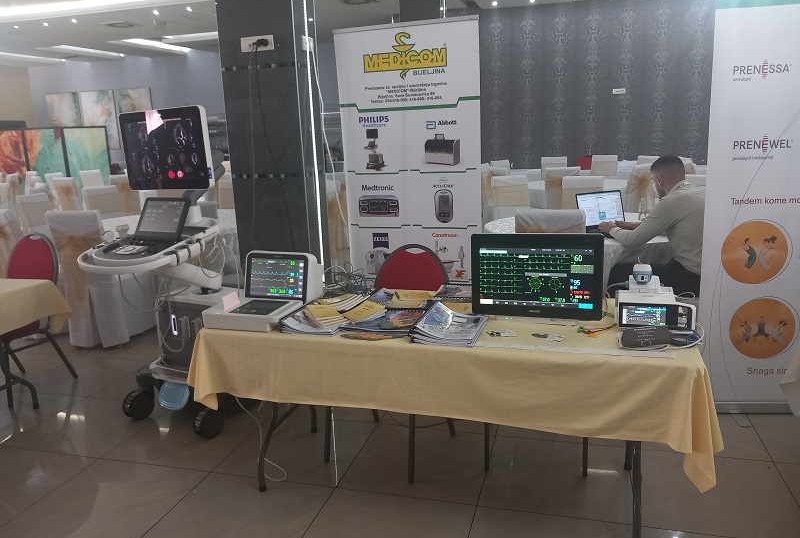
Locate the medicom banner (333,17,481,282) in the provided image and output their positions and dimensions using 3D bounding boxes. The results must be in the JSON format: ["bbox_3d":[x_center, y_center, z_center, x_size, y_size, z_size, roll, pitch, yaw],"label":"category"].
[{"bbox_3d":[0.075,-0.390,3.792,0.860,2.070,0.160,2,13,17],"label":"medicom banner"}]

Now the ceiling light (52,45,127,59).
[{"bbox_3d":[-6.224,-4.400,12.709,0.300,0.120,2.000,1,13,16],"label":"ceiling light"}]

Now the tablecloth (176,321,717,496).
[{"bbox_3d":[0.192,0.394,2.564,1.940,0.410,0.790,2,13,18],"label":"tablecloth"}]

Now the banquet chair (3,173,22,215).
[{"bbox_3d":[-7.087,-1.206,11.329,0.520,0.990,0.440,0,13,10],"label":"banquet chair"}]

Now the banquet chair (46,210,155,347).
[{"bbox_3d":[-2.243,0.038,4.743,0.440,1.000,0.540,1,13,14],"label":"banquet chair"}]

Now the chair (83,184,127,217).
[{"bbox_3d":[-3.062,-0.373,6.729,0.440,1.000,0.540,-14,17,-42],"label":"chair"}]

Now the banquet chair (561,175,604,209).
[{"bbox_3d":[1.609,-0.279,5.424,0.440,1.000,0.540,0,13,11],"label":"banquet chair"}]

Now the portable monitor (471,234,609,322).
[{"bbox_3d":[0.517,0.029,2.369,0.483,0.330,0.130,2,13,18],"label":"portable monitor"}]

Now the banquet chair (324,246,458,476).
[{"bbox_3d":[-0.039,0.391,2.909,0.460,0.930,0.550,5,14,29],"label":"banquet chair"}]

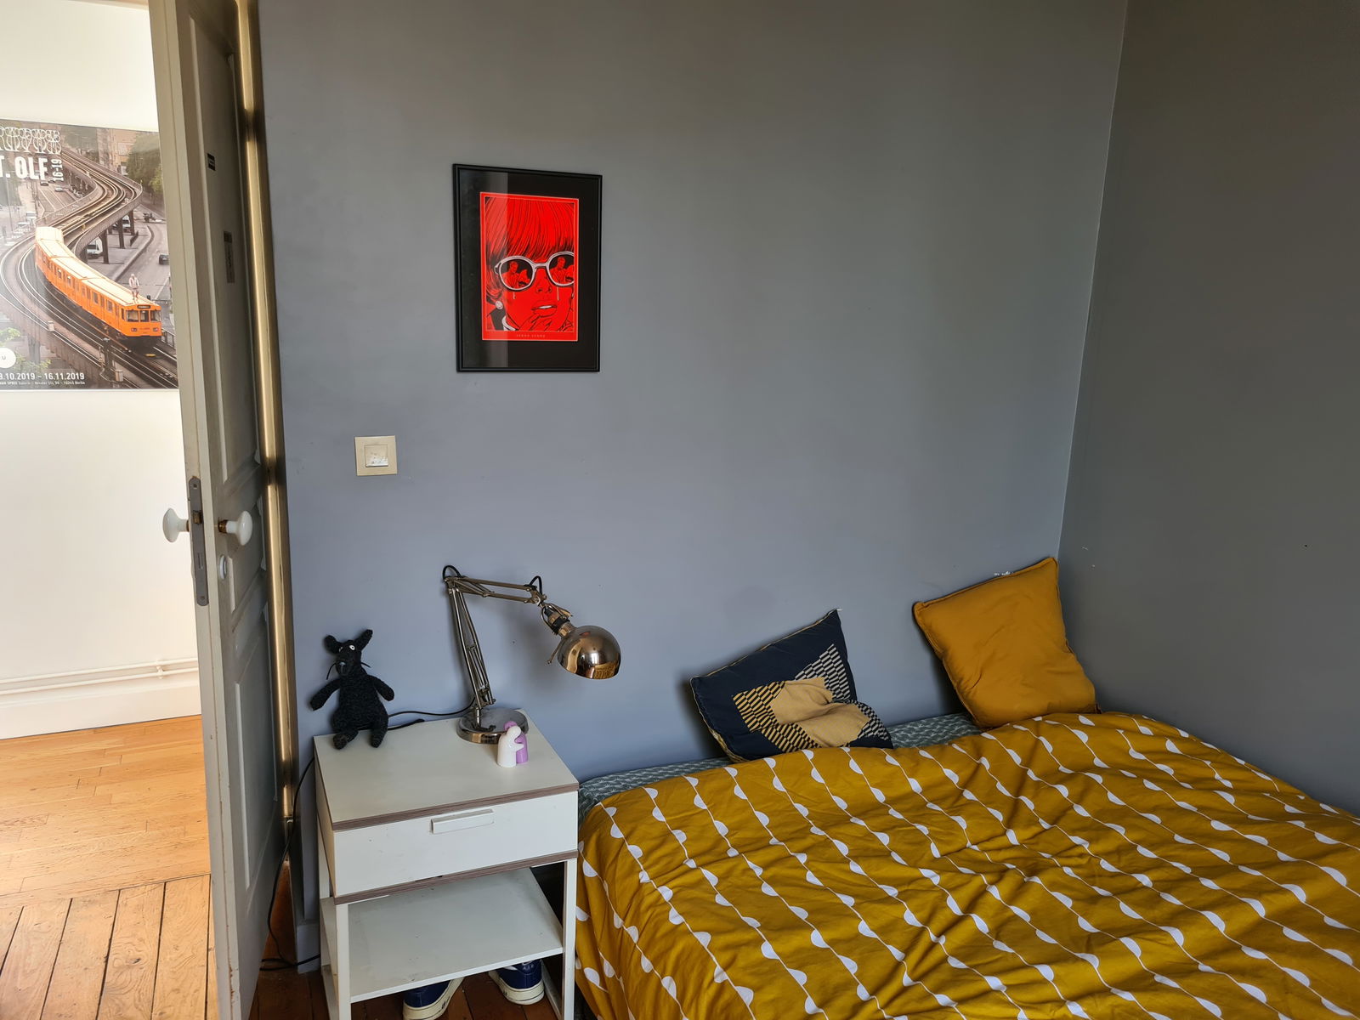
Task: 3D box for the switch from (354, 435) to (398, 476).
[{"bbox_3d":[-0.618,-0.110,2.082,0.080,0.080,0.012,-4,14,-23],"label":"switch"}]

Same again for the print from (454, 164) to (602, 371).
[{"bbox_3d":[-0.312,-0.490,2.118,0.308,0.408,0.020,-4,14,-23],"label":"print"}]

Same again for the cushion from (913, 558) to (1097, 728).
[{"bbox_3d":[0.884,0.376,2.711,0.425,0.425,0.130,-11,-14,-21],"label":"cushion"}]

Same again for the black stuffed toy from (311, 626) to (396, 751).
[{"bbox_3d":[-0.681,0.371,2.116,0.185,0.235,0.110,-4,15,-25],"label":"black stuffed toy"}]

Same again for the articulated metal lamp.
[{"bbox_3d":[-0.287,0.324,2.086,0.455,0.366,0.197,11,16,33],"label":"articulated metal lamp"}]

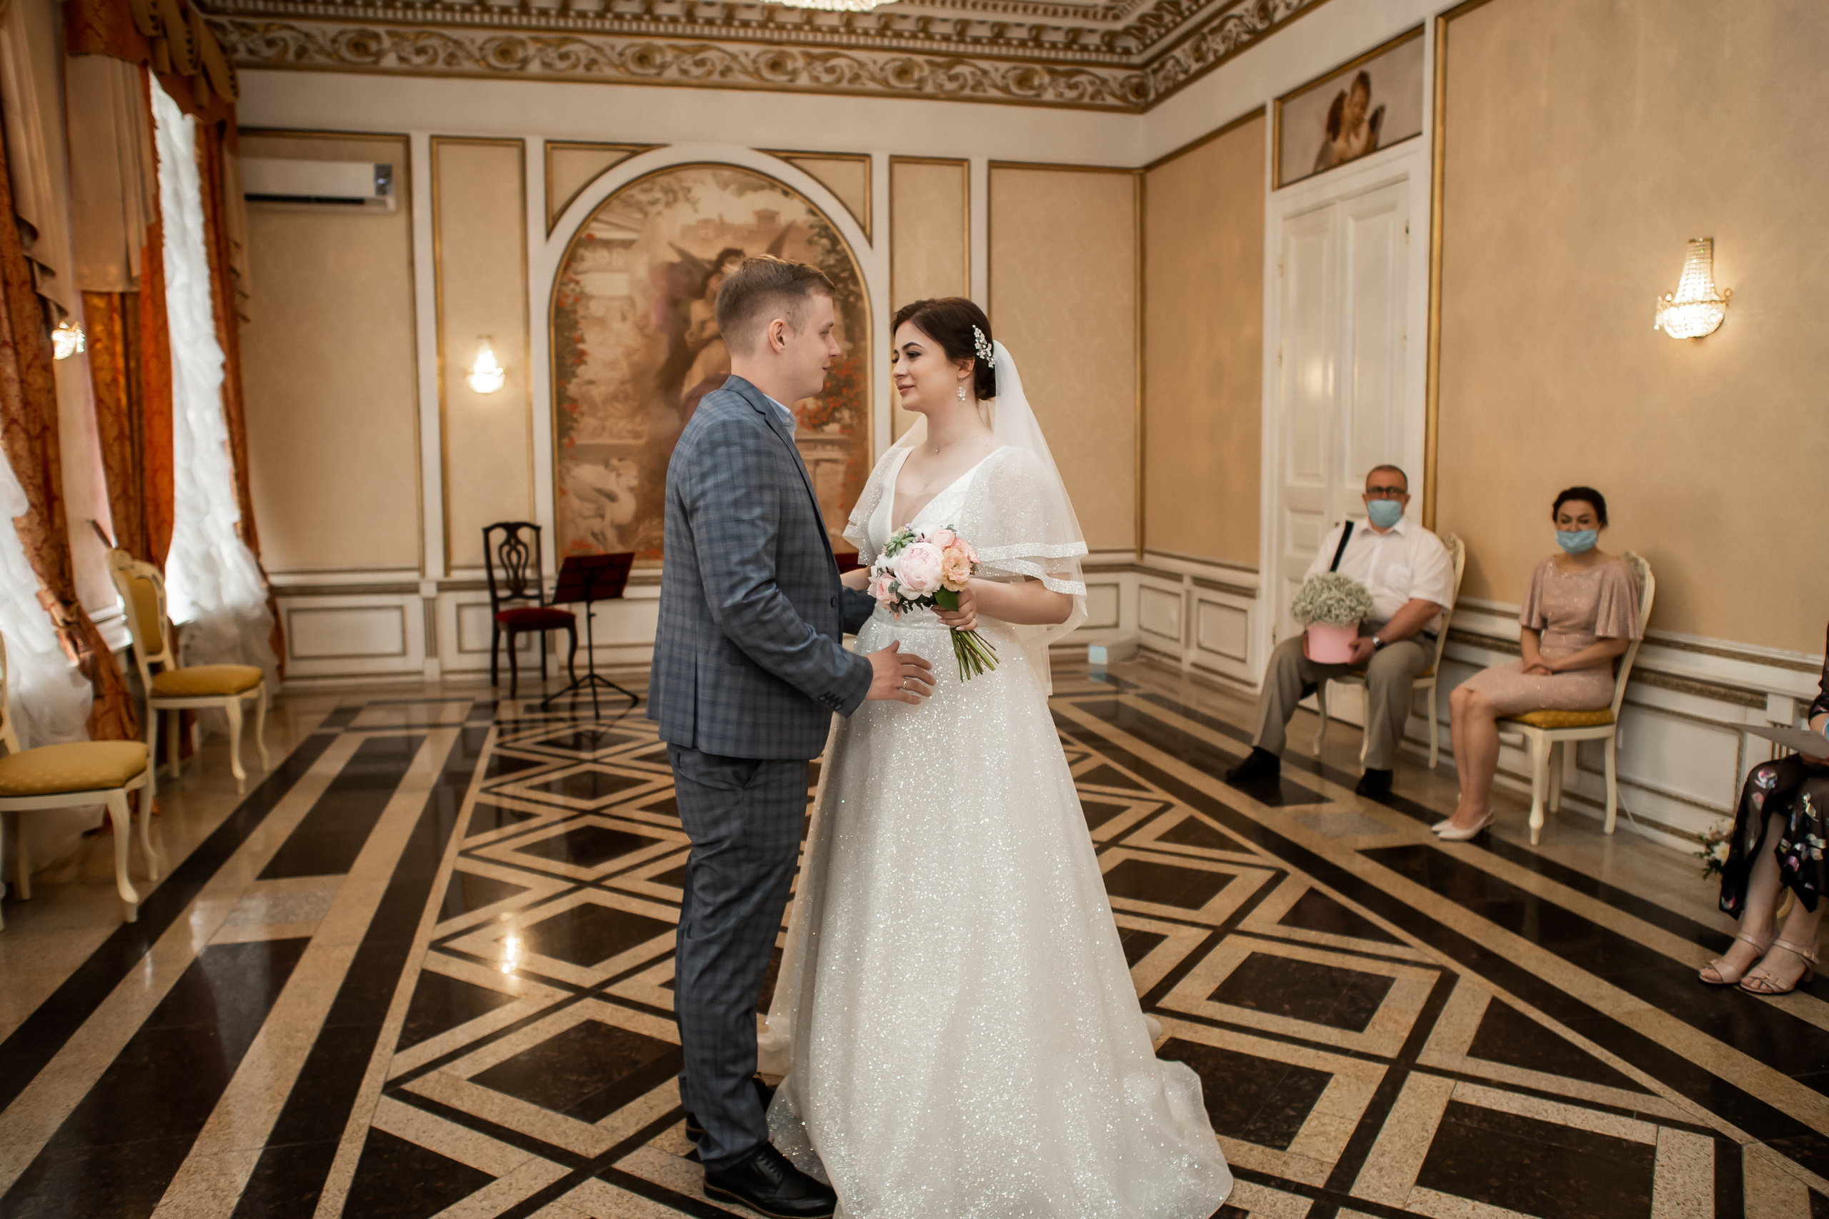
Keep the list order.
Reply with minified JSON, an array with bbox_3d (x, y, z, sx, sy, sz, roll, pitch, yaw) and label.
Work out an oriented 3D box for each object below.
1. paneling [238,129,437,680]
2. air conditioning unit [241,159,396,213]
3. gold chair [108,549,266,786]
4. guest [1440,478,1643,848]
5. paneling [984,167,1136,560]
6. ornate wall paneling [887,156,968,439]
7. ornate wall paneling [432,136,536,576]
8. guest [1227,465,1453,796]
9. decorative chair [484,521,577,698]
[{"bbox_3d":[-3.496,-1.180,7.364,1.110,3.340,0.100,-2,7,-11],"label":"paneling"},{"bbox_3d":[-3.513,-2.488,7.111,0.900,0.295,0.210,-2,7,-11],"label":"air conditioning unit"},{"bbox_3d":[-3.106,0.251,5.242,0.550,1.040,0.470,-2,7,-9],"label":"gold chair"},{"bbox_3d":[2.248,0.190,4.490,0.710,1.280,0.490,-4,8,-24],"label":"guest"},{"bbox_3d":[1.036,-1.661,8.236,1.110,2.640,0.070,-2,7,-11],"label":"paneling"},{"bbox_3d":[0.113,-1.632,8.053,0.550,2.620,0.070,-2,7,-11],"label":"ornate wall paneling"},{"bbox_3d":[-2.656,-1.535,7.504,0.610,2.640,0.070,-2,7,-11],"label":"ornate wall paneling"},{"bbox_3d":[1.881,0.055,5.324,0.900,1.350,0.620,-6,9,-36],"label":"guest"},{"bbox_3d":[-2.336,-0.007,7.364,0.450,1.000,0.540,-5,9,-33],"label":"decorative chair"}]

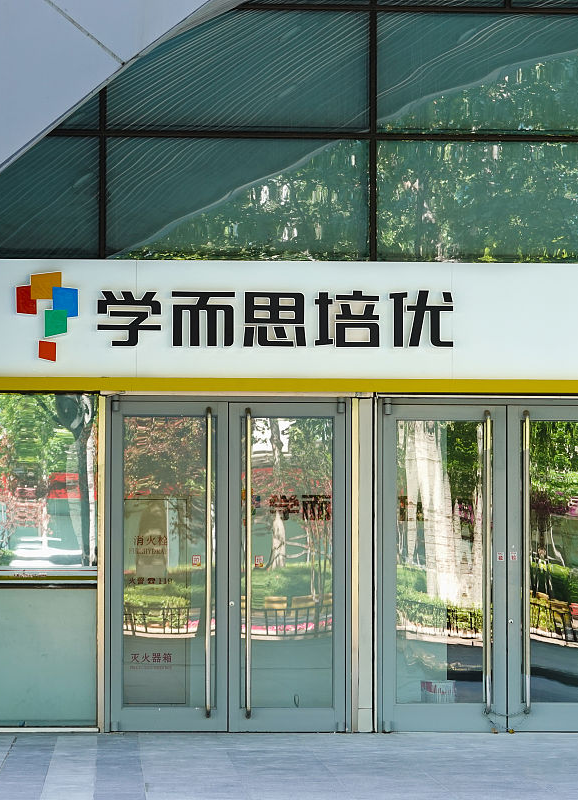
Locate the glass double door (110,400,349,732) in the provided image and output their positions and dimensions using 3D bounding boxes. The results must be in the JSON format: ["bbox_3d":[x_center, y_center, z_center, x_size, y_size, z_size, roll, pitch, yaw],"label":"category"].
[{"bbox_3d":[-0.443,1.229,19.378,1.812,2.487,0.140,0,-2,-4],"label":"glass double door"}]

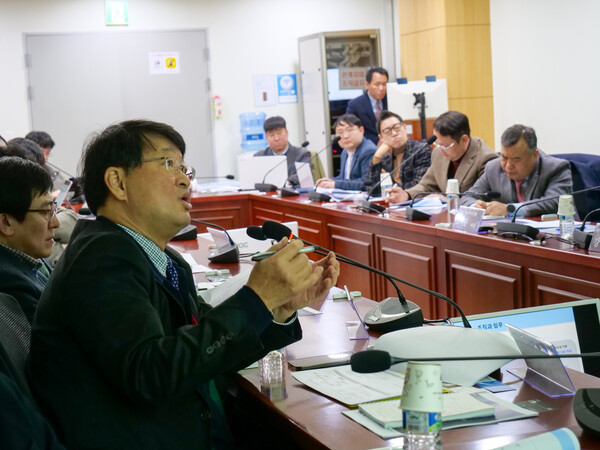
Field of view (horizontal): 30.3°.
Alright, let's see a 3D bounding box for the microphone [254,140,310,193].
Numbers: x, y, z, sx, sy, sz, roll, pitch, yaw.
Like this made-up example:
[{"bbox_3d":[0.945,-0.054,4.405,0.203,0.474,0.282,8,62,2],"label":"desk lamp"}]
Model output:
[{"bbox_3d":[-0.131,-0.423,8.100,0.400,0.360,0.130,-6,7,-21],"label":"microphone"}]

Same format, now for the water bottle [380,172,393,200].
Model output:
[{"bbox_3d":[0.518,-0.222,6.650,0.070,0.185,0.070,-3,6,0],"label":"water bottle"}]

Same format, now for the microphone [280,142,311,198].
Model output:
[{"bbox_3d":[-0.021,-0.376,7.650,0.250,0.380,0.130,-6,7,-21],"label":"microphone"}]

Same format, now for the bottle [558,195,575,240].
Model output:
[{"bbox_3d":[1.110,-0.030,4.620,0.070,0.187,0.070,-6,7,-21],"label":"bottle"}]

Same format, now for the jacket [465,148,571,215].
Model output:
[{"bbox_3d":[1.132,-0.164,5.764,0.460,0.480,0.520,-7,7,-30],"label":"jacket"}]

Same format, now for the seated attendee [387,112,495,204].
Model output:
[{"bbox_3d":[0.848,-0.066,6.556,0.680,1.220,0.540,-6,7,-24],"label":"seated attendee"}]

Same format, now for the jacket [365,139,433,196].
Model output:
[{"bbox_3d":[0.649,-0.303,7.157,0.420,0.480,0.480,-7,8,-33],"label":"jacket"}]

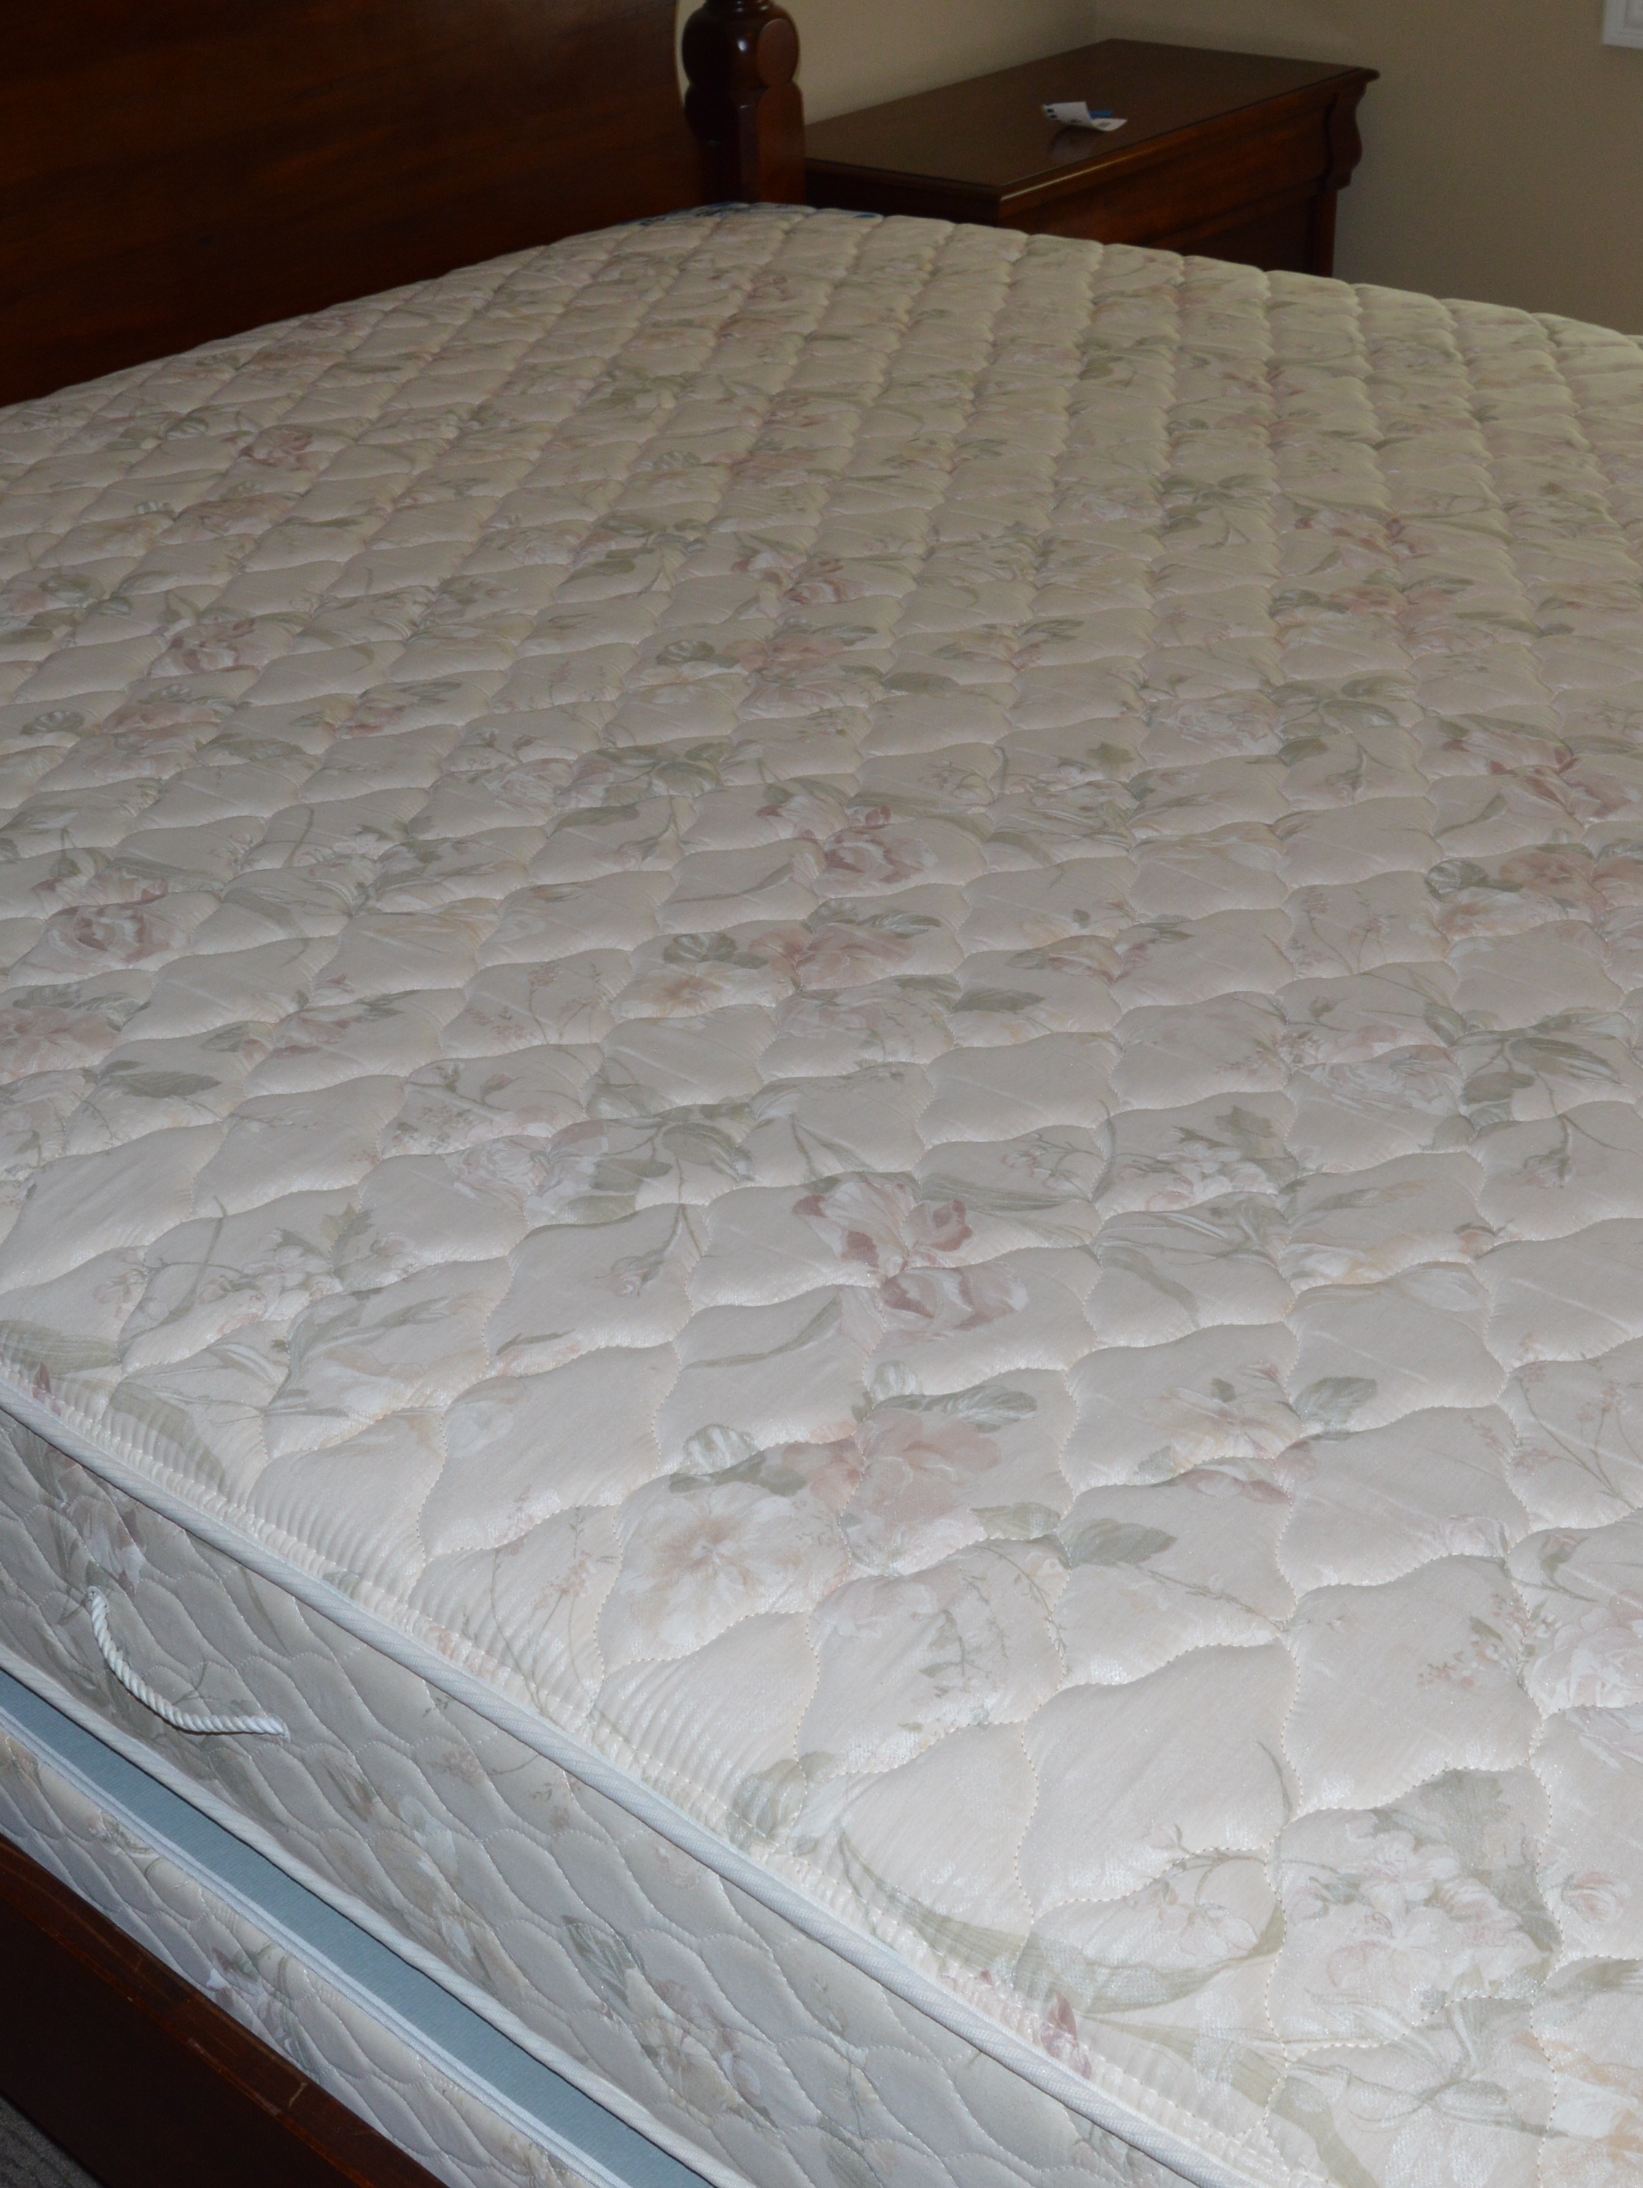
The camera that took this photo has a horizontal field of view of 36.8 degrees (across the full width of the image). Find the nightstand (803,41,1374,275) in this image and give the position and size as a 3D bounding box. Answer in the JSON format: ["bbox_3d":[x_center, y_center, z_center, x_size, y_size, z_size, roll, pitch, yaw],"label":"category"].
[{"bbox_3d":[0.343,-1.027,3.546,0.436,0.742,0.862,25,42,34],"label":"nightstand"}]

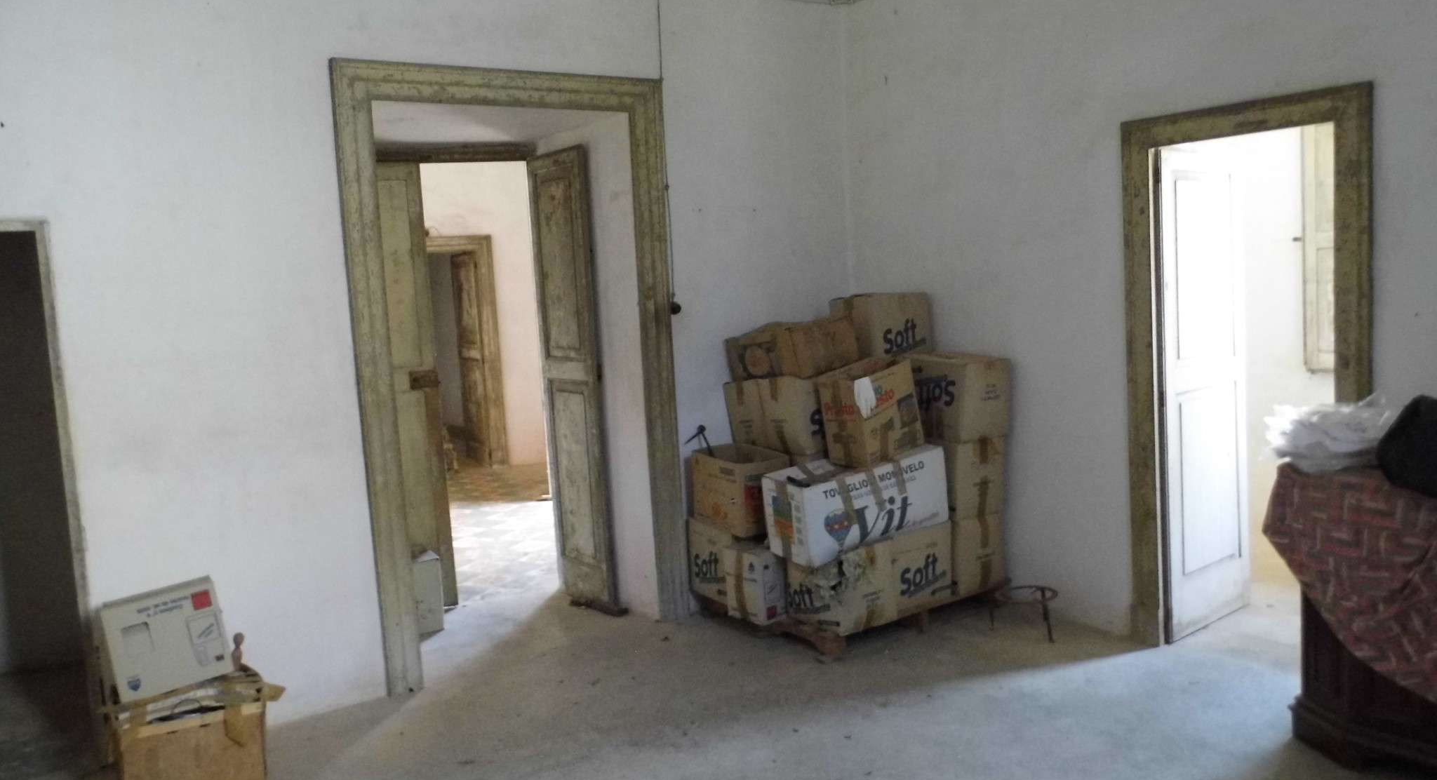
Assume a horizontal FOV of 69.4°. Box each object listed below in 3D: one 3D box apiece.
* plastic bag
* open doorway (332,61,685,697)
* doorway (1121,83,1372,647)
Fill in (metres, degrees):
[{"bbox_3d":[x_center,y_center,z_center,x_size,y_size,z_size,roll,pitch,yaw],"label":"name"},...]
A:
[{"bbox_3d":[2.031,0.135,3.435,0.370,0.200,0.280,0,6,29],"label":"plastic bag"},{"bbox_3d":[-0.867,-0.087,4.618,1.462,2.576,0.200,-7,7,-33],"label":"open doorway"},{"bbox_3d":[2.041,0.008,4.007,0.170,2.170,0.941,-7,7,-34],"label":"doorway"}]

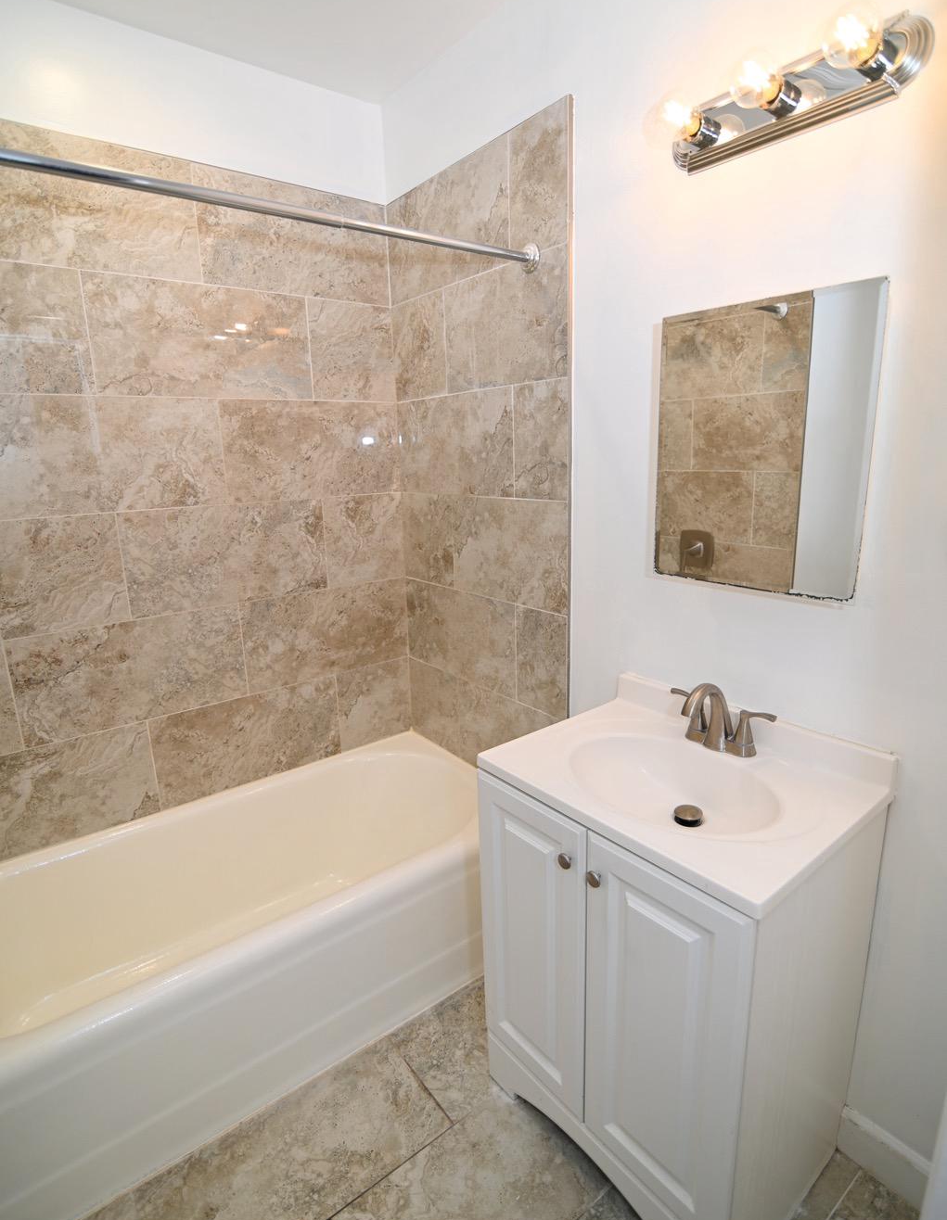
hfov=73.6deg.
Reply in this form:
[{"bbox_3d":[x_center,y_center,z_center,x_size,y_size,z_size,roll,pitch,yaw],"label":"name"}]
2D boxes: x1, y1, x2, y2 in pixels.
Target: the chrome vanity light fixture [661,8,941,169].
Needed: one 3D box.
[{"bbox_3d":[0.481,-0.862,1.054,0.140,0.115,0.448,-12,17,-37],"label":"chrome vanity light fixture"}]

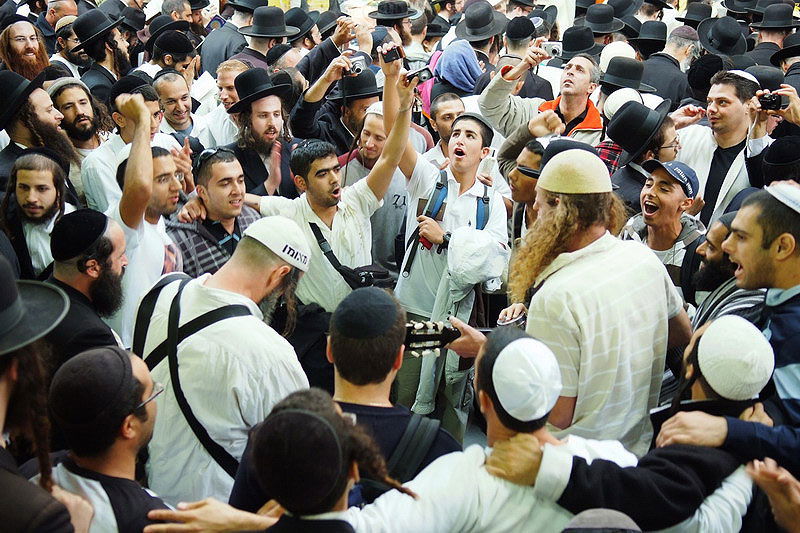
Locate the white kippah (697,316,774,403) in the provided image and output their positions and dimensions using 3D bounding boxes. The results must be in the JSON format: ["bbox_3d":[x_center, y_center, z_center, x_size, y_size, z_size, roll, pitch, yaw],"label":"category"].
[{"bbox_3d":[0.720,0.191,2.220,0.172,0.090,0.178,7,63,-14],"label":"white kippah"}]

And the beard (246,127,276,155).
[{"bbox_3d":[-0.610,-0.551,4.600,0.140,0.135,0.110,-10,22,-26],"label":"beard"}]

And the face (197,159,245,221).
[{"bbox_3d":[-0.590,-0.253,3.430,0.130,0.205,0.150,12,27,42],"label":"face"}]

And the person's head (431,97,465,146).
[{"bbox_3d":[0.207,-0.632,4.550,0.150,0.200,0.140,-10,24,-23],"label":"person's head"}]

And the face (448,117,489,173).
[{"bbox_3d":[0.249,-0.444,3.800,0.150,0.200,0.130,18,5,34],"label":"face"}]

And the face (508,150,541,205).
[{"bbox_3d":[0.440,-0.303,3.600,0.160,0.200,0.150,-9,21,-23],"label":"face"}]

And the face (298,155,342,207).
[{"bbox_3d":[-0.270,-0.289,3.550,0.150,0.200,0.140,-19,29,-38],"label":"face"}]

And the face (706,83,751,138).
[{"bbox_3d":[1.192,-0.568,3.800,0.140,0.200,0.150,-14,26,-31],"label":"face"}]

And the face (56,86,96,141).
[{"bbox_3d":[-1.290,-0.608,4.150,0.155,0.210,0.150,-17,18,-26],"label":"face"}]

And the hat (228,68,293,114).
[{"bbox_3d":[-0.637,-0.788,4.700,0.310,0.140,0.350,-25,17,-30],"label":"hat"}]

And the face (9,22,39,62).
[{"bbox_3d":[-1.674,-0.998,4.650,0.145,0.185,0.125,-18,25,-33],"label":"face"}]

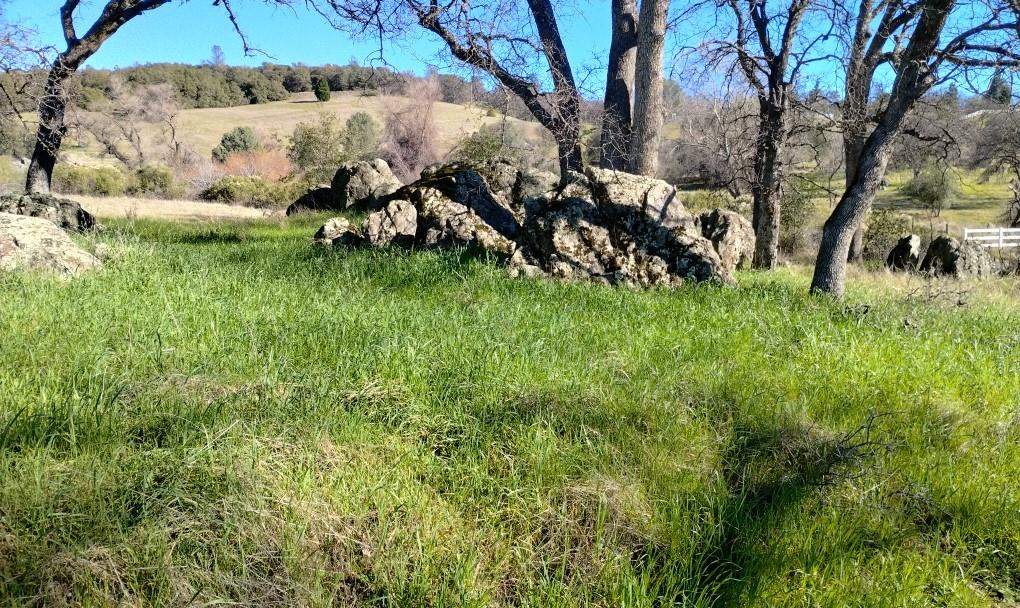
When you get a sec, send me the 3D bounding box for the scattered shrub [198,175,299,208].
[{"bbox_3d":[-12.027,-5.174,38.000,4.460,1.520,2.760,0,8,0],"label":"scattered shrub"}]

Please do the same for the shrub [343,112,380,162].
[{"bbox_3d":[-8.987,-9.834,50.000,2.230,3.400,2.180,0,8,0],"label":"shrub"}]

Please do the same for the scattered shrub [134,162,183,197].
[{"bbox_3d":[-19.570,-6.904,46.000,2.590,1.890,2.410,0,8,0],"label":"scattered shrub"}]

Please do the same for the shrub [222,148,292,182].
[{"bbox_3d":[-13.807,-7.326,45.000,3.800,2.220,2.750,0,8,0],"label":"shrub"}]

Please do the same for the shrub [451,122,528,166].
[{"bbox_3d":[-1.041,-7.577,40.000,3.570,2.350,2.940,0,8,0],"label":"shrub"}]

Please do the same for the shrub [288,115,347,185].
[{"bbox_3d":[-9.786,-7.651,42.000,2.860,3.850,2.650,0,8,0],"label":"shrub"}]

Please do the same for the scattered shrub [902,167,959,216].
[{"bbox_3d":[32.496,-8.637,64.000,4.360,3.760,4.270,0,8,0],"label":"scattered shrub"}]

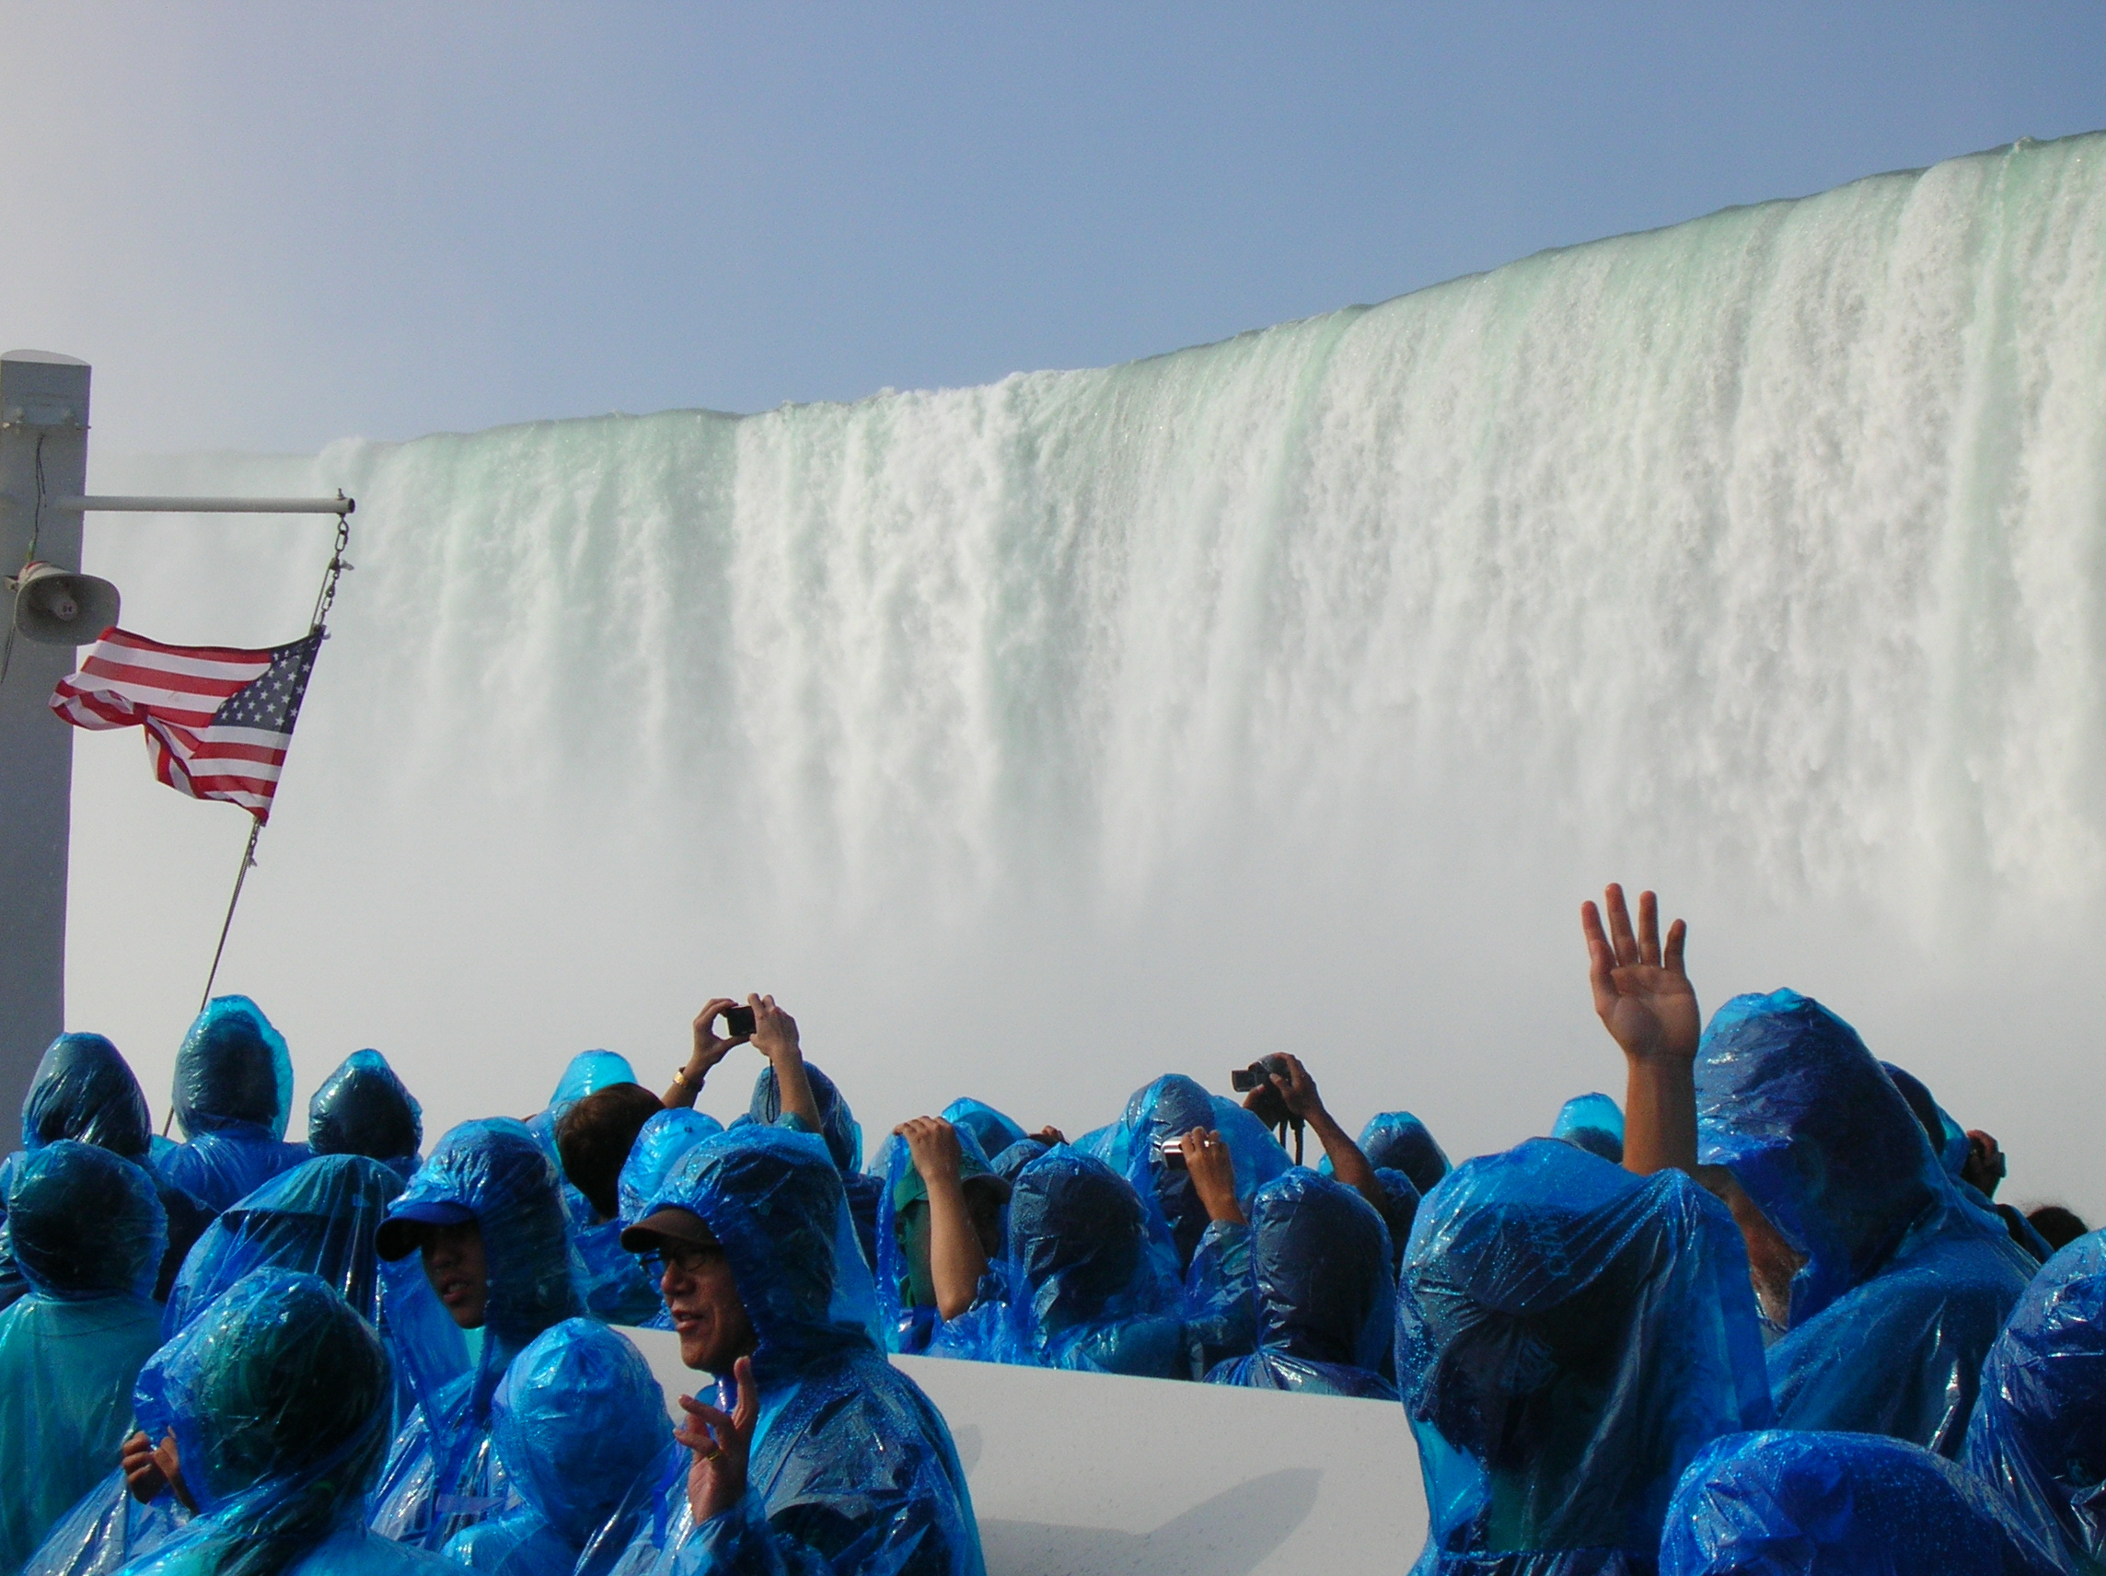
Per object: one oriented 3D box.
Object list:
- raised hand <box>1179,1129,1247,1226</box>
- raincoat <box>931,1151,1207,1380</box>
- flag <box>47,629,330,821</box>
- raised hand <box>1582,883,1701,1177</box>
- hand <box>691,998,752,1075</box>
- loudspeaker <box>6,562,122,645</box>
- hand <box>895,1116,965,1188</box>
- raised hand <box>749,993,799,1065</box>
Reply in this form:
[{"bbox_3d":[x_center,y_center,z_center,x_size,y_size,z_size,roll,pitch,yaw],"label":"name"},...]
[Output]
[{"bbox_3d":[0.252,0.612,6.200,0.080,0.145,0.085,-13,-6,-17],"label":"raised hand"},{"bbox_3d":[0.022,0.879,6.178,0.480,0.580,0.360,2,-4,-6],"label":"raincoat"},{"bbox_3d":[-2.302,-0.168,10.500,0.700,0.530,0.220,3,-4,-11],"label":"flag"},{"bbox_3d":[0.514,0.212,3.450,0.098,0.250,0.075,-3,-5,0],"label":"raised hand"},{"bbox_3d":[-0.624,0.467,7.400,0.100,0.140,0.090,-1,-5,37],"label":"hand"},{"bbox_3d":[-2.630,-0.492,10.500,0.270,0.200,0.250,4,-5,-23],"label":"loudspeaker"},{"bbox_3d":[-0.194,0.570,6.200,0.100,0.115,0.085,3,-5,-17],"label":"hand"},{"bbox_3d":[-0.521,0.453,7.400,0.085,0.135,0.090,5,-5,-30],"label":"raised hand"}]

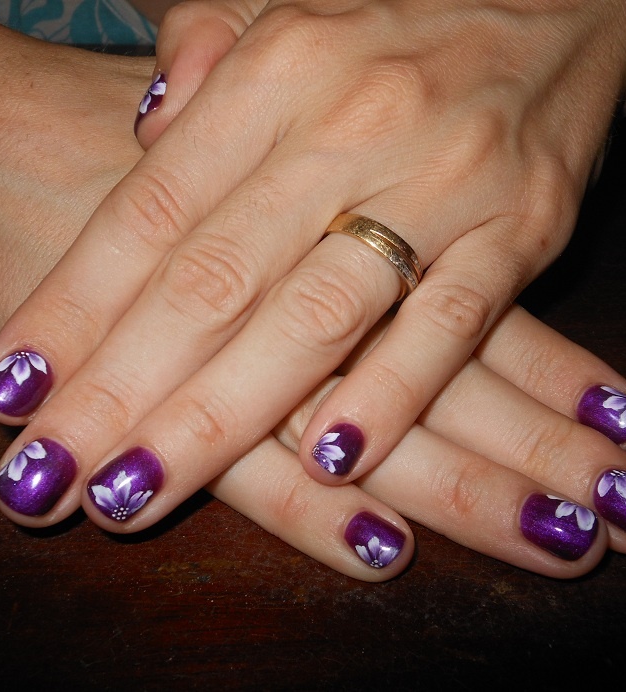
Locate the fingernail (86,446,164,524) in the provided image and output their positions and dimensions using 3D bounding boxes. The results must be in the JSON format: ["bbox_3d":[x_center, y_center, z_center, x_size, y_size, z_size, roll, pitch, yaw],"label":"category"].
[{"bbox_3d":[-0.035,0.026,0.124,0.013,0.003,0.009,-37,84,-17],"label":"fingernail"}]

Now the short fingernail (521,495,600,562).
[{"bbox_3d":[0.045,0.034,0.122,0.012,0.003,0.009,26,81,31],"label":"short fingernail"}]

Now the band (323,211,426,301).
[{"bbox_3d":[0.011,-0.017,0.127,0.020,0.020,0.005,36,80,0],"label":"band"}]

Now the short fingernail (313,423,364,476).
[{"bbox_3d":[0.005,0.019,0.120,0.007,0.003,0.009,36,78,9],"label":"short fingernail"}]

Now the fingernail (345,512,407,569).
[{"bbox_3d":[0.011,0.035,0.120,0.011,0.003,0.007,25,74,24],"label":"fingernail"}]

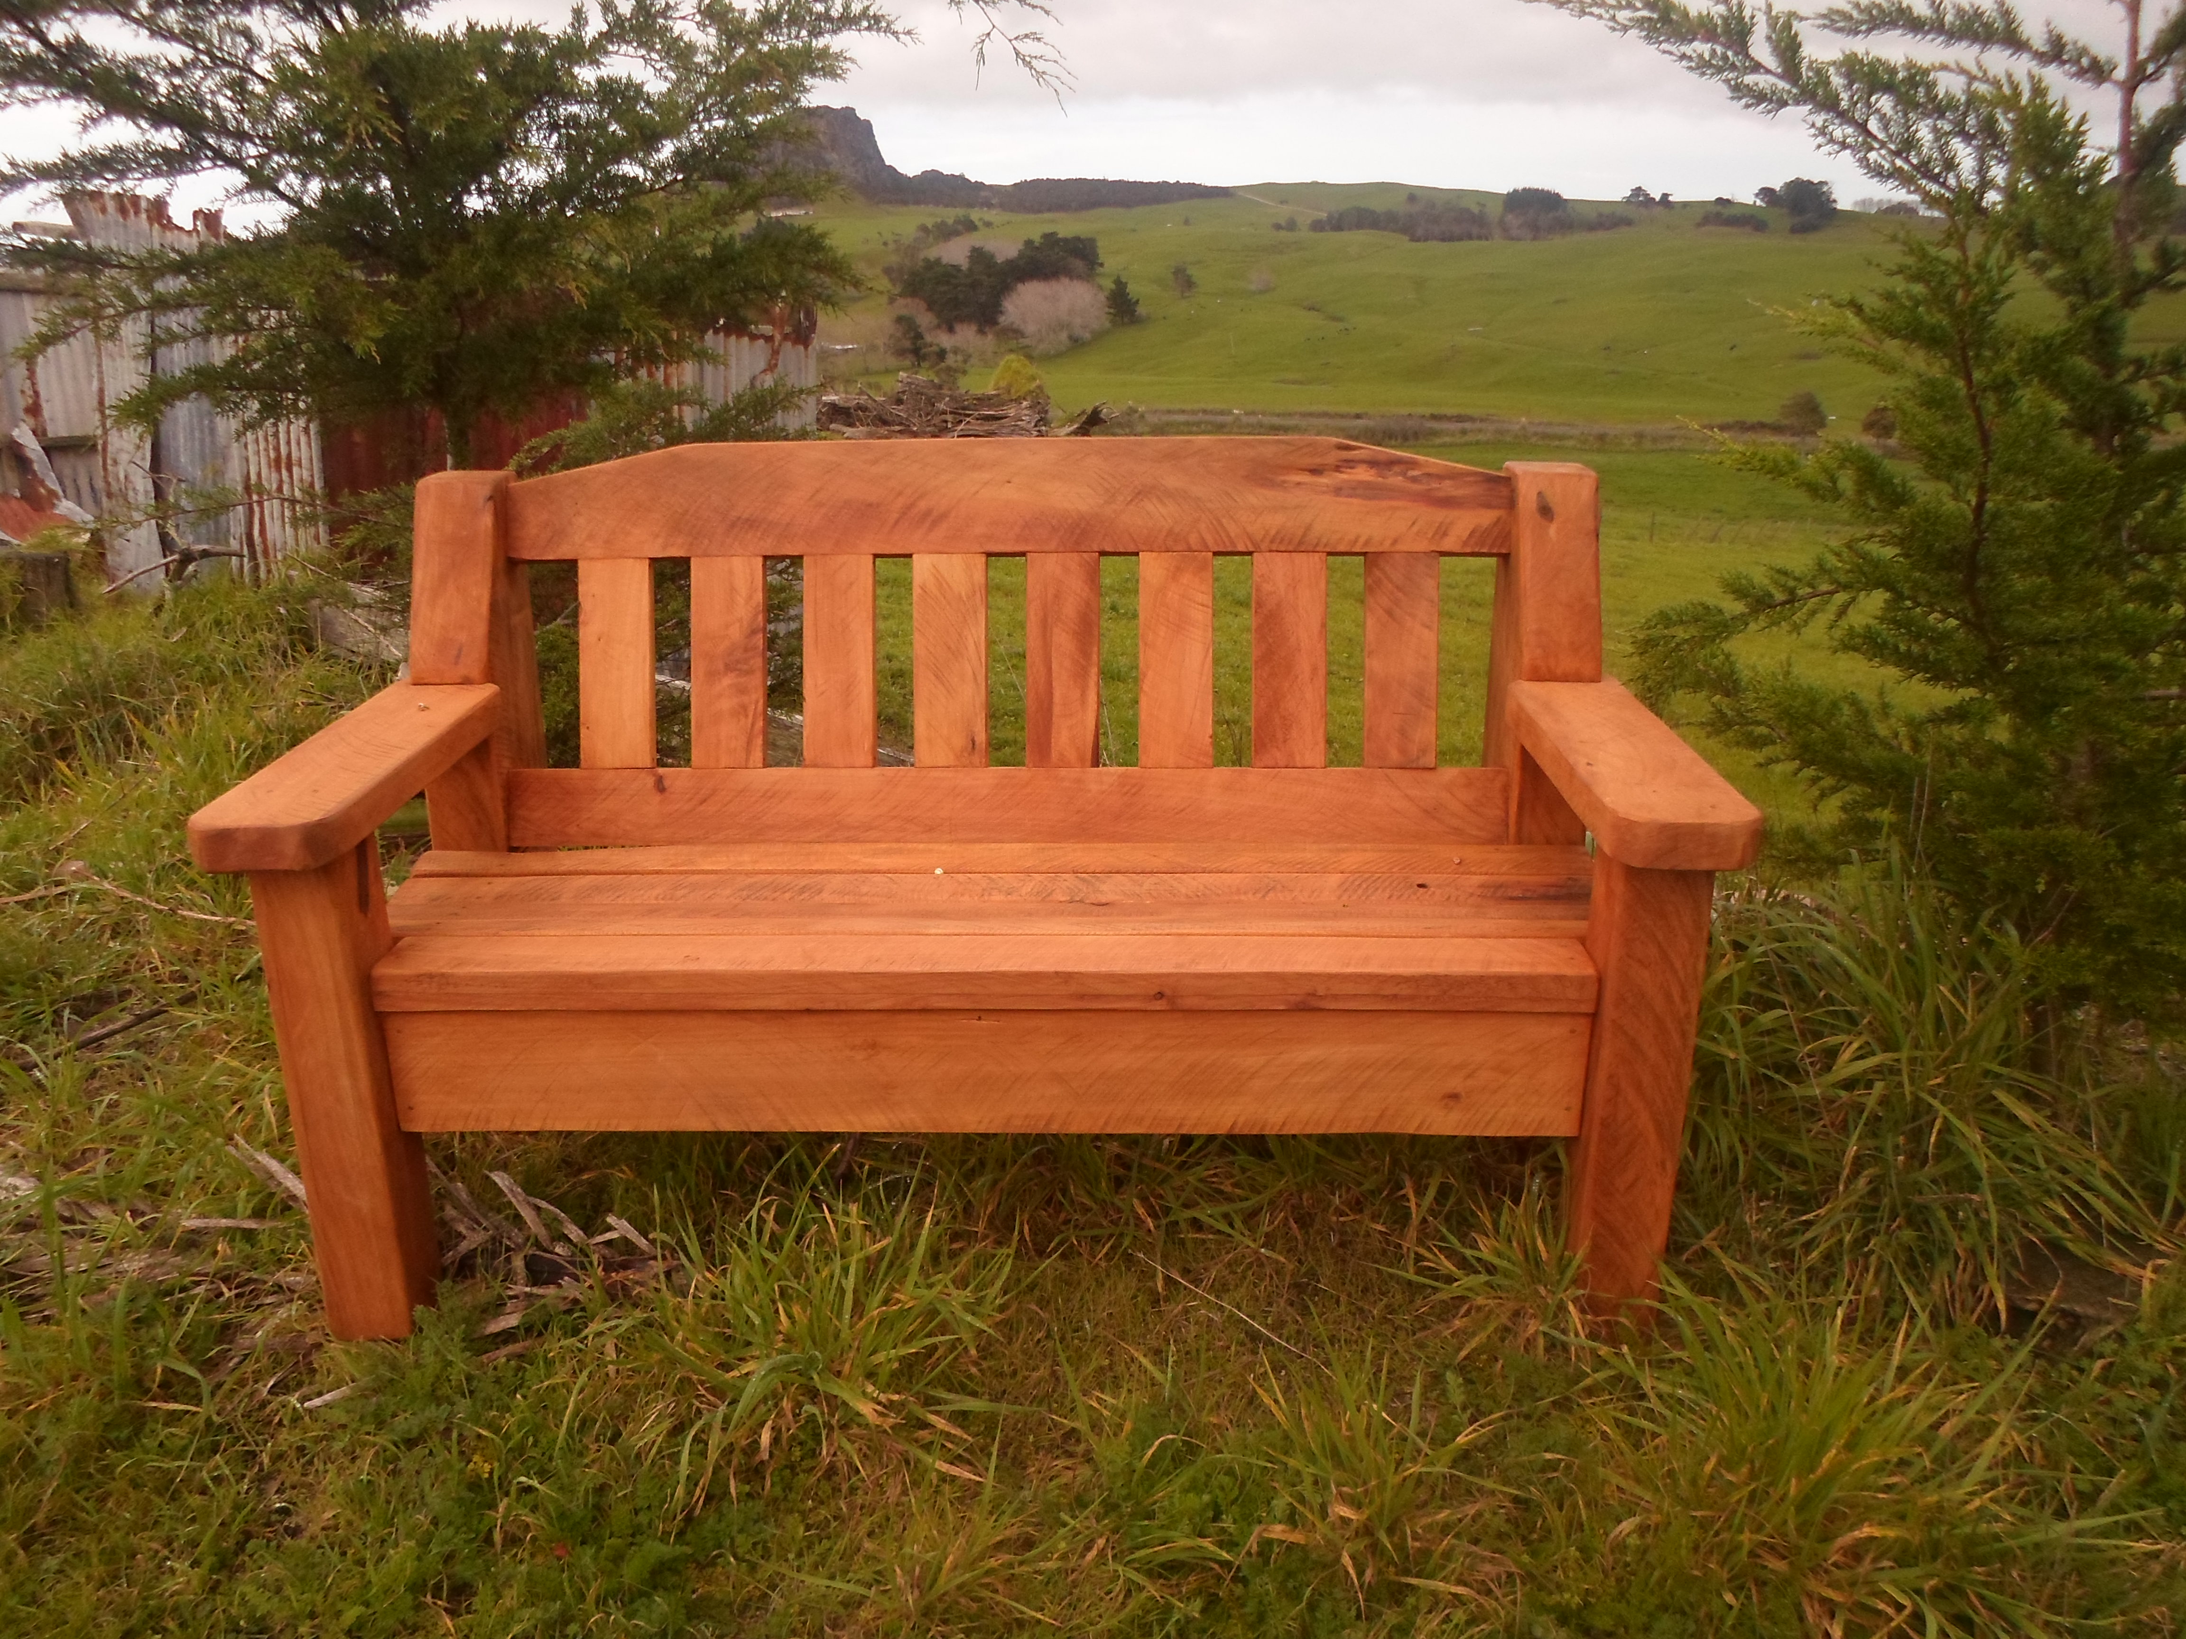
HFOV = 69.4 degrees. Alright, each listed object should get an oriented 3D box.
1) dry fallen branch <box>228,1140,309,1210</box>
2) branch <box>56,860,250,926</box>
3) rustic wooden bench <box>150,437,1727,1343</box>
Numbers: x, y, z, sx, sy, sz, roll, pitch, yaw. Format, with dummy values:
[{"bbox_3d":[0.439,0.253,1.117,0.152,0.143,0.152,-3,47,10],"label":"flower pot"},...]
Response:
[{"bbox_3d":[-1.134,0.492,2.180,0.278,0.040,0.055,15,23,39],"label":"dry fallen branch"},{"bbox_3d":[-1.907,0.151,3.212,0.726,0.045,0.080,10,21,29],"label":"branch"},{"bbox_3d":[-0.121,0.067,2.003,1.627,1.015,0.706,0,18,1],"label":"rustic wooden bench"}]

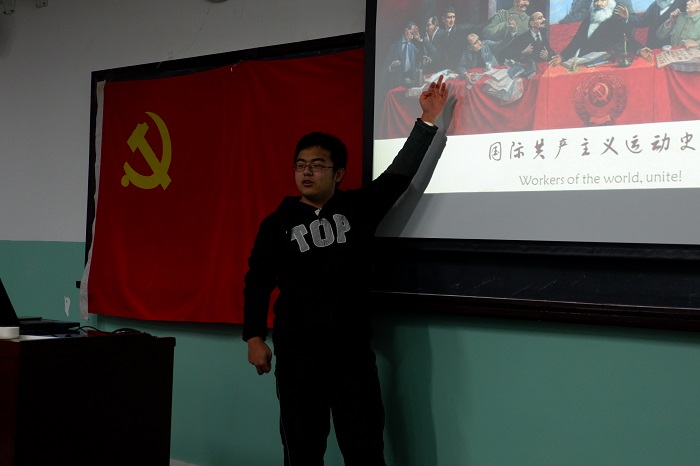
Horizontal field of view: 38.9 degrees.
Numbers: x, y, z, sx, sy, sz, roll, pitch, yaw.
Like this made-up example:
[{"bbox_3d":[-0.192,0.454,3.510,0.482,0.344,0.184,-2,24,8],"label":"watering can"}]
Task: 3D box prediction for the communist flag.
[{"bbox_3d":[-0.701,-0.184,4.974,1.970,1.320,0.060,1,-2,37],"label":"communist flag"}]

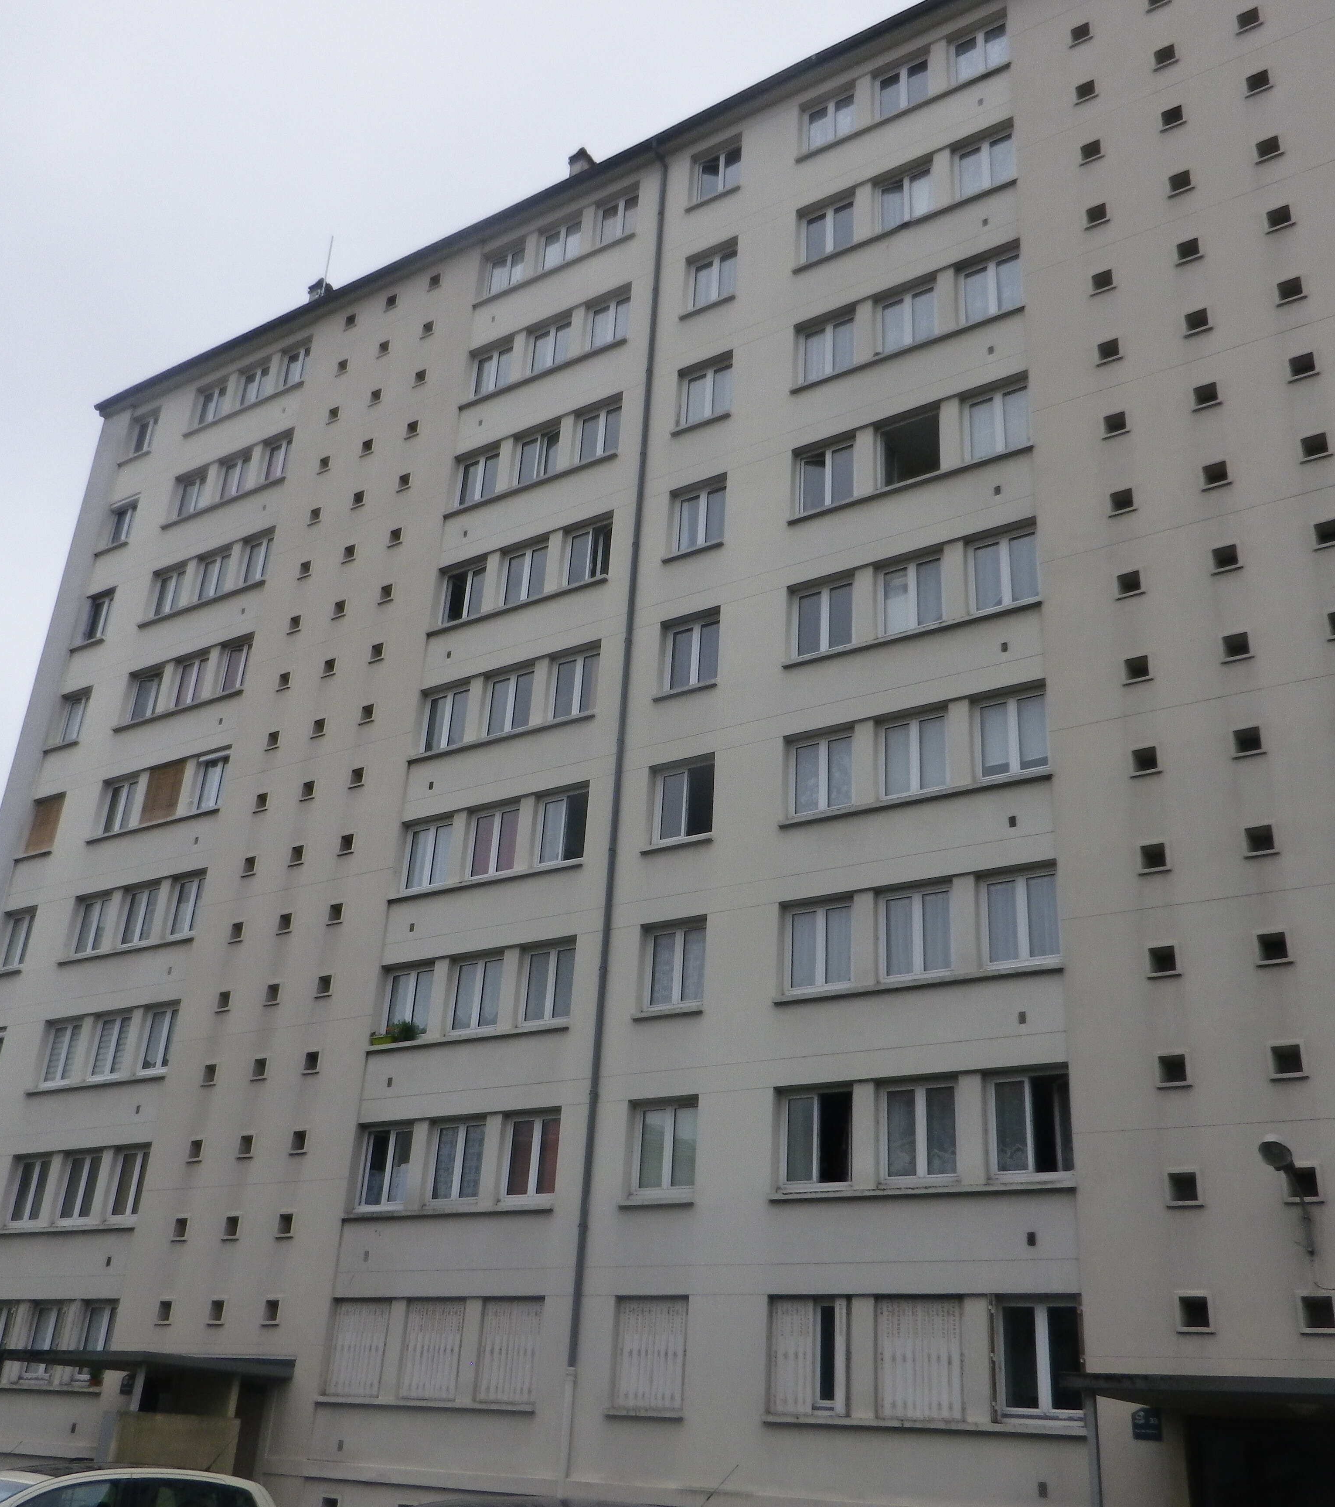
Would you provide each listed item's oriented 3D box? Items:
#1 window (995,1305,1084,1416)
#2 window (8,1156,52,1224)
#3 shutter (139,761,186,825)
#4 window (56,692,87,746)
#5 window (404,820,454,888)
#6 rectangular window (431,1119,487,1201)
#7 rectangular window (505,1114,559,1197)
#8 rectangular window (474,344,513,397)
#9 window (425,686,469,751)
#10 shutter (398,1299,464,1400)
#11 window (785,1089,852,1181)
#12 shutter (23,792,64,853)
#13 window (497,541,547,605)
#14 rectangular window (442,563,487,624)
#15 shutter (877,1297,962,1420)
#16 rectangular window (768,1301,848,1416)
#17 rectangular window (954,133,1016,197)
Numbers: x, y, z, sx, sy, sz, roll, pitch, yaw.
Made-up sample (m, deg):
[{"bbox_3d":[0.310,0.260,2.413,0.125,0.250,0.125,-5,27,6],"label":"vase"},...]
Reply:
[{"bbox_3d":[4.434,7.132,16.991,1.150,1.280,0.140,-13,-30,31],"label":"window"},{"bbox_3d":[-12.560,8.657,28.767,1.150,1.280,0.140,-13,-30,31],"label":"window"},{"bbox_3d":[-10.732,0.837,31.060,1.232,1.287,0.080,-13,-30,31],"label":"shutter"},{"bbox_3d":[-13.945,-0.787,34.441,1.194,1.251,0.120,-13,-30,31],"label":"window"},{"bbox_3d":[-4.243,1.855,26.010,1.130,1.320,0.120,-13,-30,31],"label":"window"},{"bbox_3d":[-3.320,6.488,23.072,1.090,1.251,0.130,-12,-29,31],"label":"rectangular window"},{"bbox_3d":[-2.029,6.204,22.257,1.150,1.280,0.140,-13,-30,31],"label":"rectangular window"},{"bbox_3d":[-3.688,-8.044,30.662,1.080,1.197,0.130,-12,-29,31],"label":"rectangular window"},{"bbox_3d":[-4.138,-0.620,27.240,1.080,1.251,0.130,-12,-29,31],"label":"window"},{"bbox_3d":[-3.499,8.919,21.765,1.170,1.360,0.090,-13,-30,31],"label":"shutter"},{"bbox_3d":[2.049,5.229,19.604,1.108,1.289,0.140,-13,-30,31],"label":"window"},{"bbox_3d":[-14.171,1.628,33.164,1.194,1.287,0.080,-13,-30,31],"label":"shutter"},{"bbox_3d":[-2.724,-3.377,27.621,1.110,1.251,0.130,-12,-29,31],"label":"window"},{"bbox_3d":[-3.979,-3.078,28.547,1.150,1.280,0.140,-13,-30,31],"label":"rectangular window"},{"bbox_3d":[3.107,7.316,17.582,1.169,1.390,0.100,-13,-30,31],"label":"shutter"},{"bbox_3d":[1.881,7.624,18.364,1.191,1.346,0.160,-13,-30,31],"label":"rectangular window"},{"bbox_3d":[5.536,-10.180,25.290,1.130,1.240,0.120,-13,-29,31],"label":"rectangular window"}]

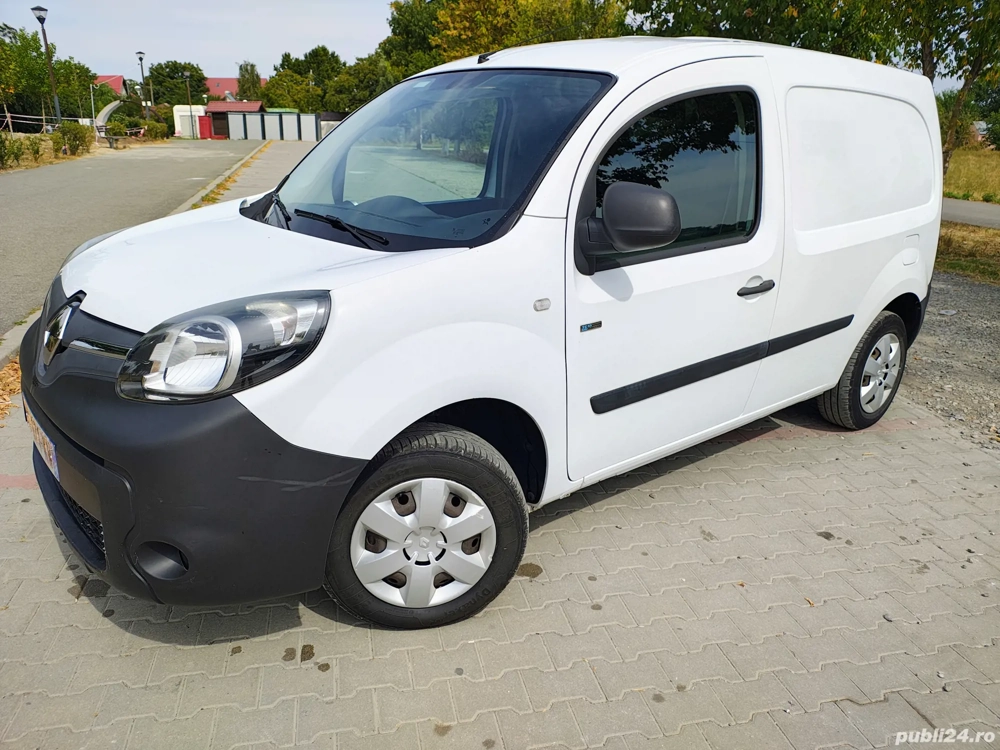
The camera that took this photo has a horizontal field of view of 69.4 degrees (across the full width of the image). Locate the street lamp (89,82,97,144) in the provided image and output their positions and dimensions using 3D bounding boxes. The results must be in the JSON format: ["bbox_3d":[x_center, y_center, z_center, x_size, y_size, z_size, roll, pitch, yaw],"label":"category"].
[{"bbox_3d":[-19.652,-12.602,35.000,0.200,2.830,0.200,1,19,0],"label":"street lamp"}]

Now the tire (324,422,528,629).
[{"bbox_3d":[-0.237,0.454,2.178,0.630,0.625,0.205,-3,19,-12],"label":"tire"}]

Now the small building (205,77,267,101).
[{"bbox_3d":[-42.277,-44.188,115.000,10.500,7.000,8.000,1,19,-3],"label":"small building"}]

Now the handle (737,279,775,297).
[{"bbox_3d":[0.936,-0.328,2.663,0.215,0.050,0.060,-13,23,-36],"label":"handle"}]

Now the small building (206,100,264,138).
[{"bbox_3d":[-19.191,-18.567,52.500,3.900,2.550,3.000,-1,19,-6],"label":"small building"}]

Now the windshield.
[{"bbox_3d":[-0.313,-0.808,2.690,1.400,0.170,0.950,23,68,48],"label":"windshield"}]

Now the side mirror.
[{"bbox_3d":[0.397,-0.463,2.089,0.170,0.200,0.210,-13,23,-36],"label":"side mirror"}]

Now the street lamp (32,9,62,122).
[{"bbox_3d":[-15.456,-10.063,25.000,0.580,4.810,0.580,1,19,0],"label":"street lamp"}]

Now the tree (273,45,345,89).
[{"bbox_3d":[-20.575,-30.852,78.000,7.600,8.850,7.000,1,19,0],"label":"tree"}]

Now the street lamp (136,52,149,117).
[{"bbox_3d":[-20.069,-15.762,41.000,0.530,4.820,0.530,1,19,0],"label":"street lamp"}]

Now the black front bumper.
[{"bbox_3d":[-1.145,0.112,2.320,0.660,0.740,1.780,-13,23,-36],"label":"black front bumper"}]

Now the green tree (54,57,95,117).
[{"bbox_3d":[-20.621,-13.398,35.000,2.200,3.700,2.200,1,19,0],"label":"green tree"}]

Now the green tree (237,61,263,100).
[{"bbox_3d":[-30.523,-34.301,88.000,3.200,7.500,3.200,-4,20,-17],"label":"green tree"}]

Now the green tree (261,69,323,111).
[{"bbox_3d":[-17.899,-23.358,62.000,5.400,5.370,5.000,1,19,0],"label":"green tree"}]

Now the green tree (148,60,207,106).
[{"bbox_3d":[-34.831,-30.167,78.000,6.400,6.990,6.000,1,19,0],"label":"green tree"}]

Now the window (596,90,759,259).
[{"bbox_3d":[0.606,-0.681,2.395,0.900,0.550,0.070,-13,13,-36],"label":"window"}]

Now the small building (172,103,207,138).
[{"bbox_3d":[-24.506,-20.008,57.000,2.500,2.450,2.100,1,19,-3],"label":"small building"}]

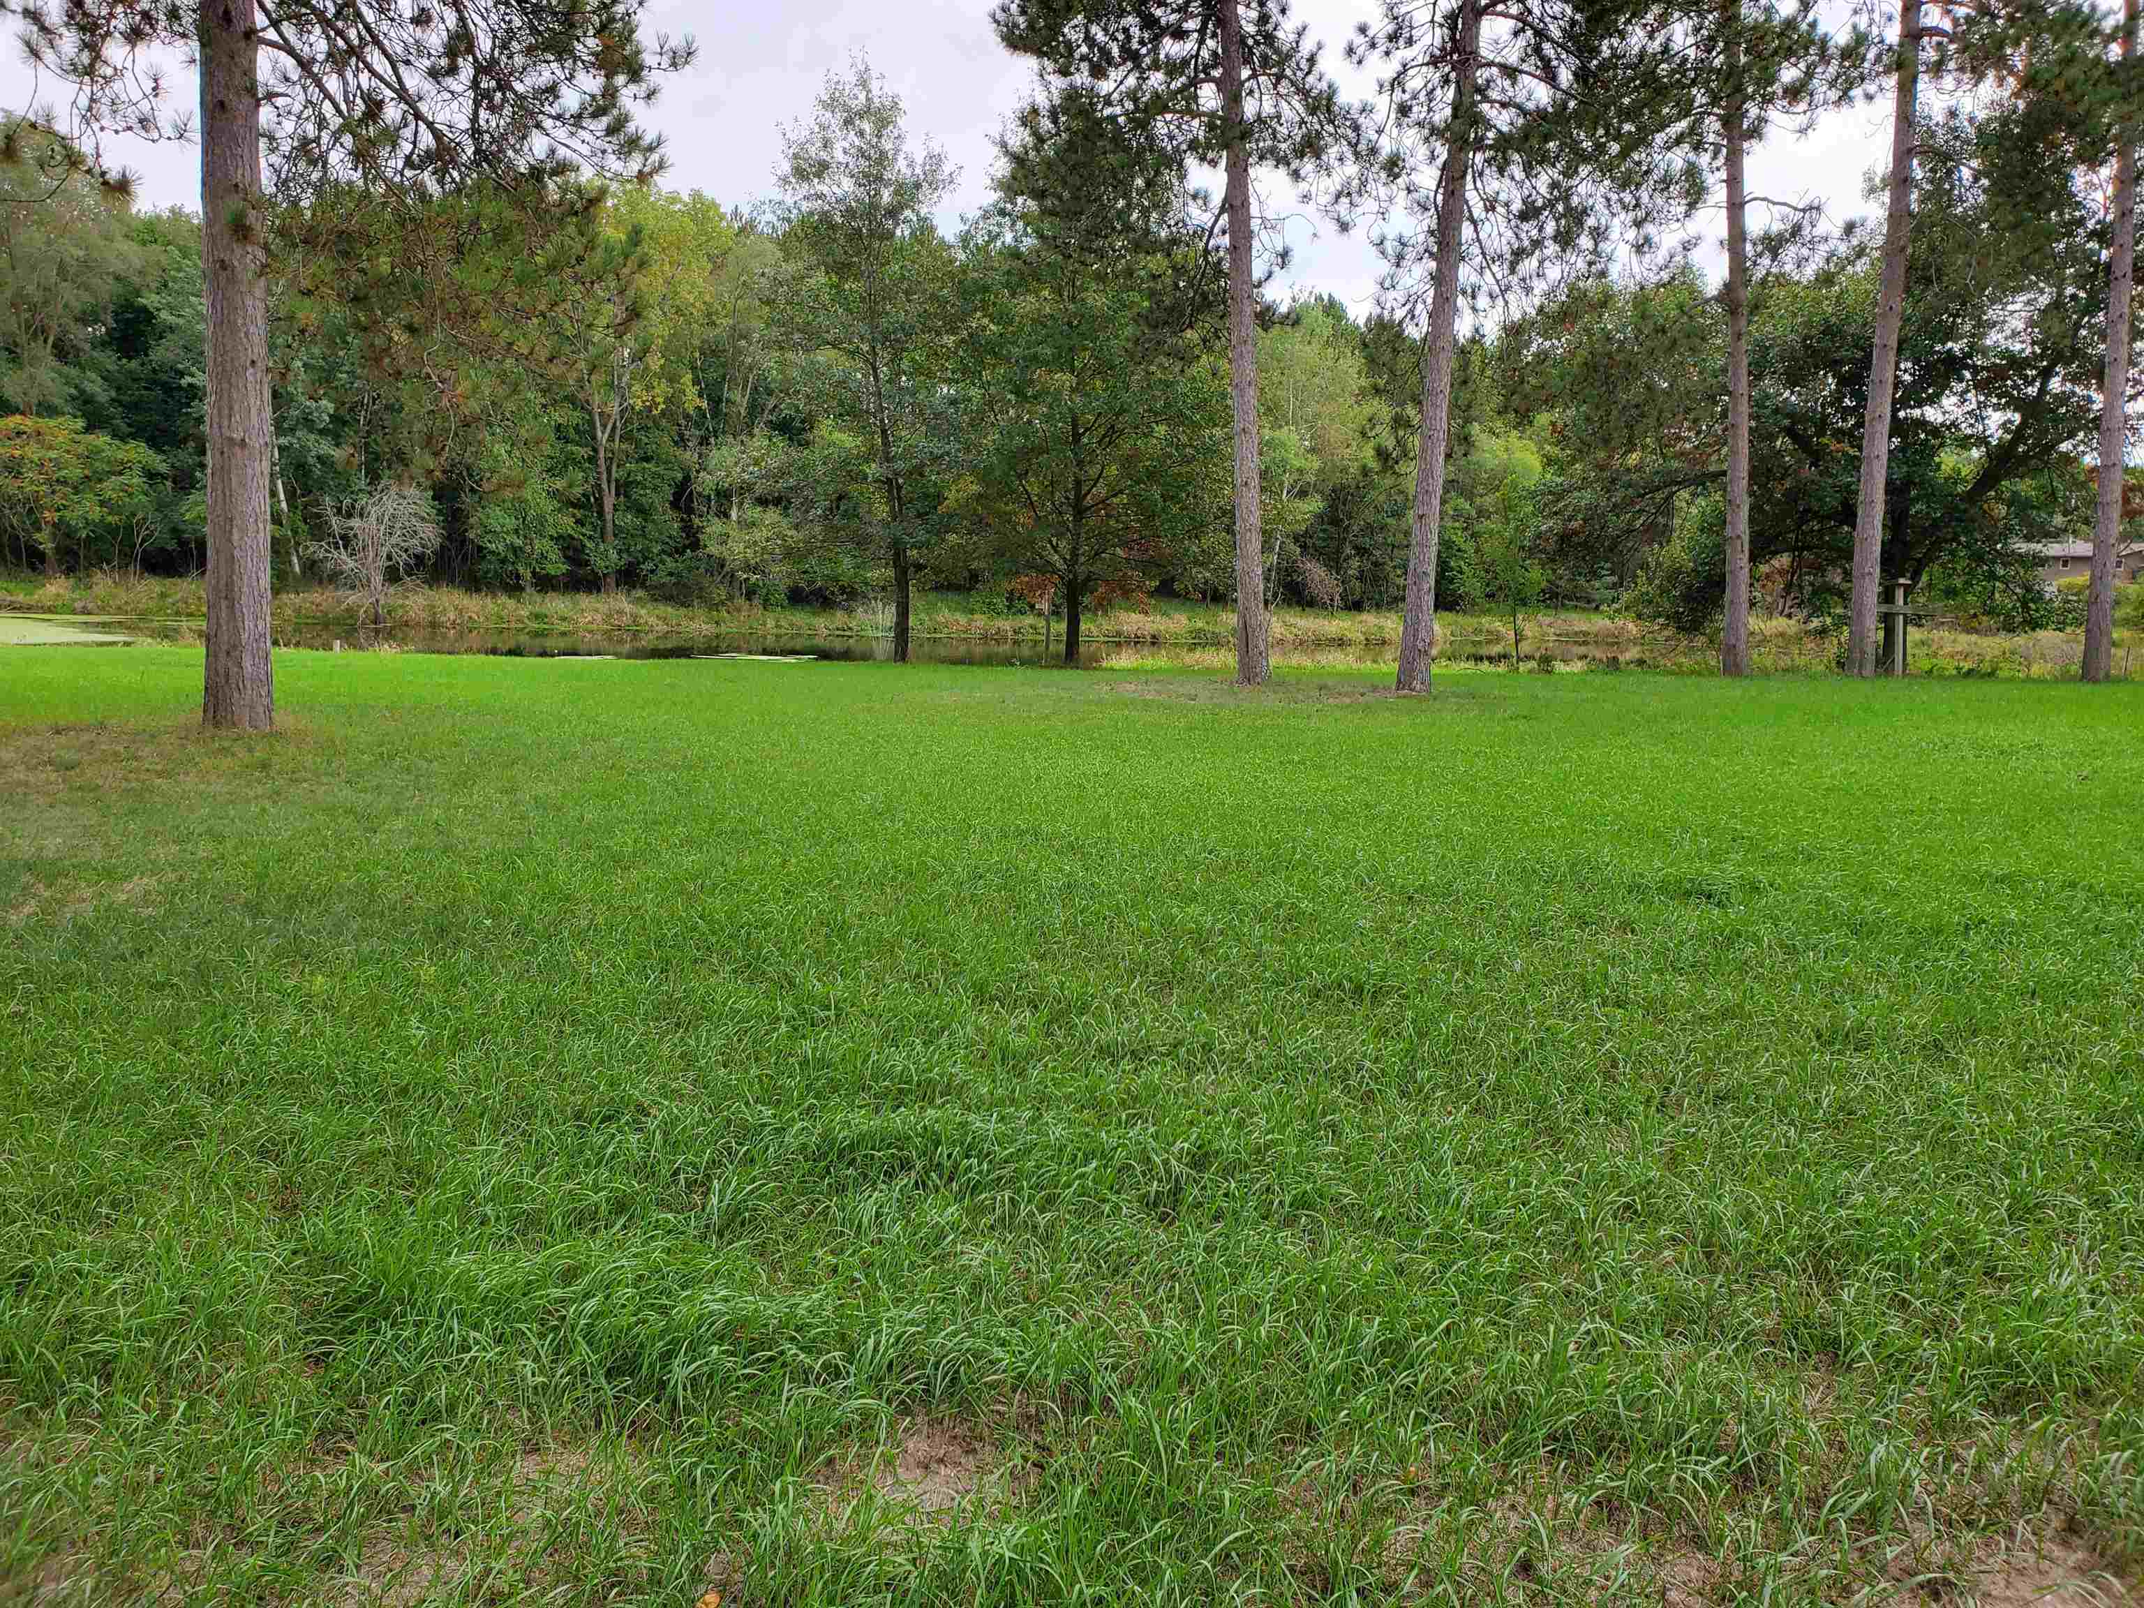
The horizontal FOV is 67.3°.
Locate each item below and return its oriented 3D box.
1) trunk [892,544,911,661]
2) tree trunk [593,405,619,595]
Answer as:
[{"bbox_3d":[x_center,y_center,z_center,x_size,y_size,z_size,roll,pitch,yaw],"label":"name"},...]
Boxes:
[{"bbox_3d":[-3.273,-3.869,31.000,0.360,2.200,0.350,0,8,0],"label":"trunk"},{"bbox_3d":[-17.350,-11.327,60.000,0.850,6.900,0.700,0,8,0],"label":"tree trunk"}]

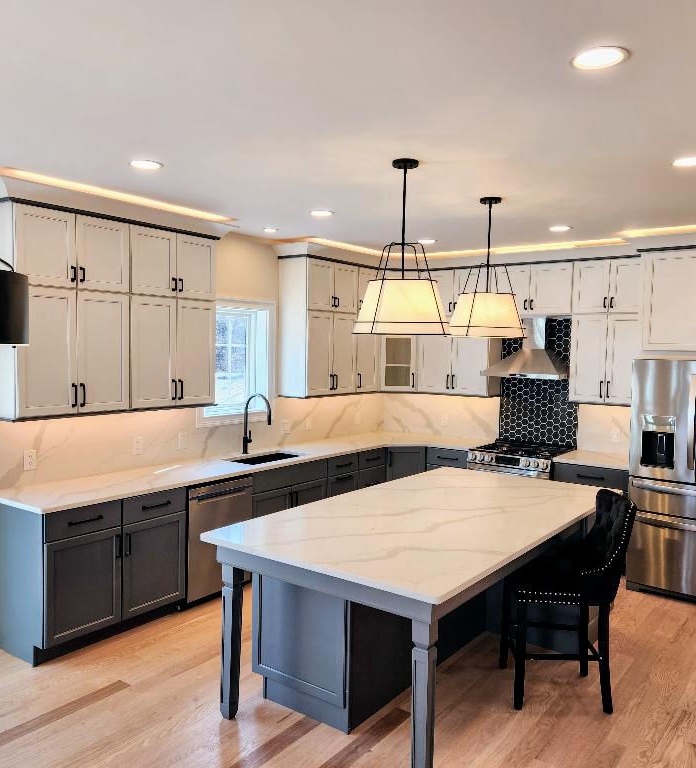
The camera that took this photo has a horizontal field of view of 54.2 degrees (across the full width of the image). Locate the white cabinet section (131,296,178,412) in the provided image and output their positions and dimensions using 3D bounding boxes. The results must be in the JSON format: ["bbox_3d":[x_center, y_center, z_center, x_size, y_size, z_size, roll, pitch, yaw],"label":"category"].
[{"bbox_3d":[-1.452,-0.223,4.733,0.333,0.764,0.381,3,4,36],"label":"white cabinet section"}]

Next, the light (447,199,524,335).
[{"bbox_3d":[0.874,-0.705,4.198,0.494,0.850,0.494,3,4,36],"label":"light"}]

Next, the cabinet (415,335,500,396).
[{"bbox_3d":[1.093,-0.277,6.643,0.749,0.760,0.335,3,4,35],"label":"cabinet"}]

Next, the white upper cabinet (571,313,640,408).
[{"bbox_3d":[2.253,-0.212,5.815,0.598,0.760,0.335,3,4,35],"label":"white upper cabinet"}]

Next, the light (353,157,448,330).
[{"bbox_3d":[0.274,-0.674,3.358,0.490,0.861,0.490,1,3,0],"label":"light"}]

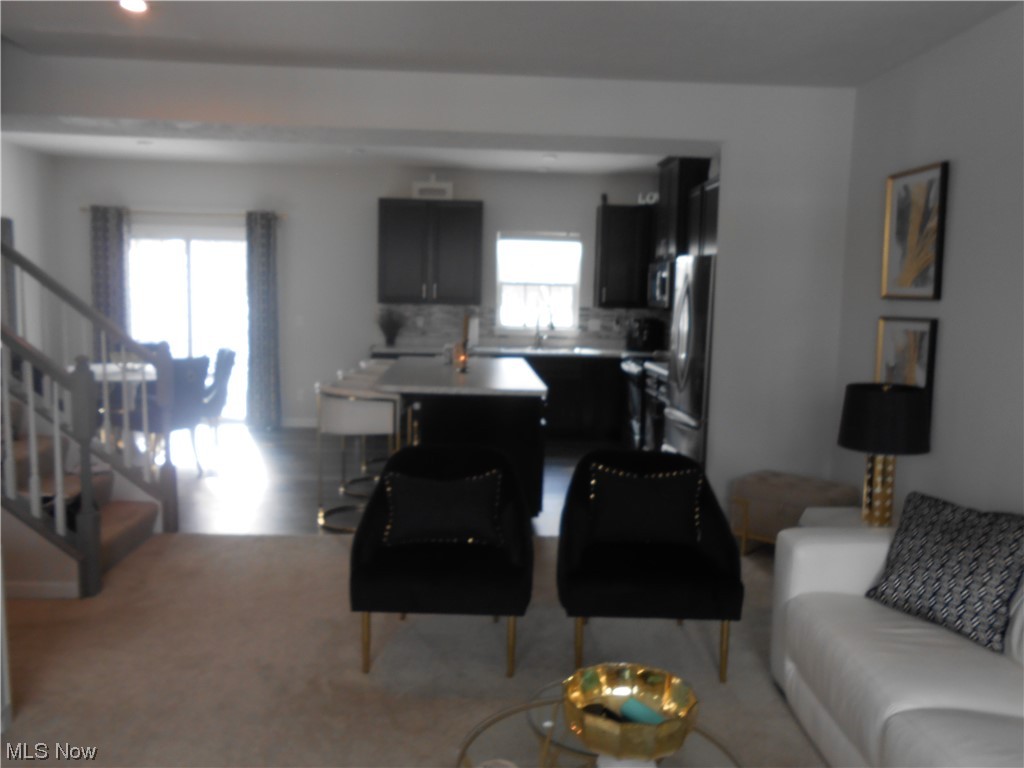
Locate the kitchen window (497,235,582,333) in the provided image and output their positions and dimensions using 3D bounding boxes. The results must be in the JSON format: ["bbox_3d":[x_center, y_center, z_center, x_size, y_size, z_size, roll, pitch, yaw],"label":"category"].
[{"bbox_3d":[0.280,-1.069,8.105,0.880,1.020,0.100,1,7,-3],"label":"kitchen window"}]

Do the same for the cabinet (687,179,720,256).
[{"bbox_3d":[1.657,-1.151,5.392,0.600,0.520,0.880,1,7,-3],"label":"cabinet"}]

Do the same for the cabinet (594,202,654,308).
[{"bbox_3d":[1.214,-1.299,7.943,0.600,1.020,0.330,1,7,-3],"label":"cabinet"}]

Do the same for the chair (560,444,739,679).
[{"bbox_3d":[0.544,0.724,3.255,0.700,0.796,0.700,2,7,2],"label":"chair"}]

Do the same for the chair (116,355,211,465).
[{"bbox_3d":[-2.728,0.260,6.014,0.600,0.930,0.520,5,7,25],"label":"chair"}]

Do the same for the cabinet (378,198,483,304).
[{"bbox_3d":[-0.837,-1.358,7.984,1.052,1.052,0.330,1,7,-4],"label":"cabinet"}]

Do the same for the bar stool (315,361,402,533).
[{"bbox_3d":[-0.993,0.432,5.005,0.560,0.900,0.550,1,7,-4],"label":"bar stool"}]

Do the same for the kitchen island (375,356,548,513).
[{"bbox_3d":[-0.380,0.346,5.808,1.070,0.914,2.200,1,7,-4],"label":"kitchen island"}]

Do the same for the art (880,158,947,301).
[{"bbox_3d":[2.027,-0.757,3.890,0.035,0.650,0.470,1,7,-3],"label":"art"}]

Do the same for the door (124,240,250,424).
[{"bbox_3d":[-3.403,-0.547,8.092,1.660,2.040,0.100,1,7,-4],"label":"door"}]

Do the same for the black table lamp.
[{"bbox_3d":[1.569,0.317,3.245,0.390,0.640,0.390,1,7,-3],"label":"black table lamp"}]

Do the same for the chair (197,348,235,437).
[{"bbox_3d":[-2.912,0.127,7.204,0.570,0.910,0.530,-2,8,-29],"label":"chair"}]

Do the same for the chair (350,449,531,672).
[{"bbox_3d":[-0.277,0.713,3.264,0.700,0.800,0.680,1,7,0],"label":"chair"}]

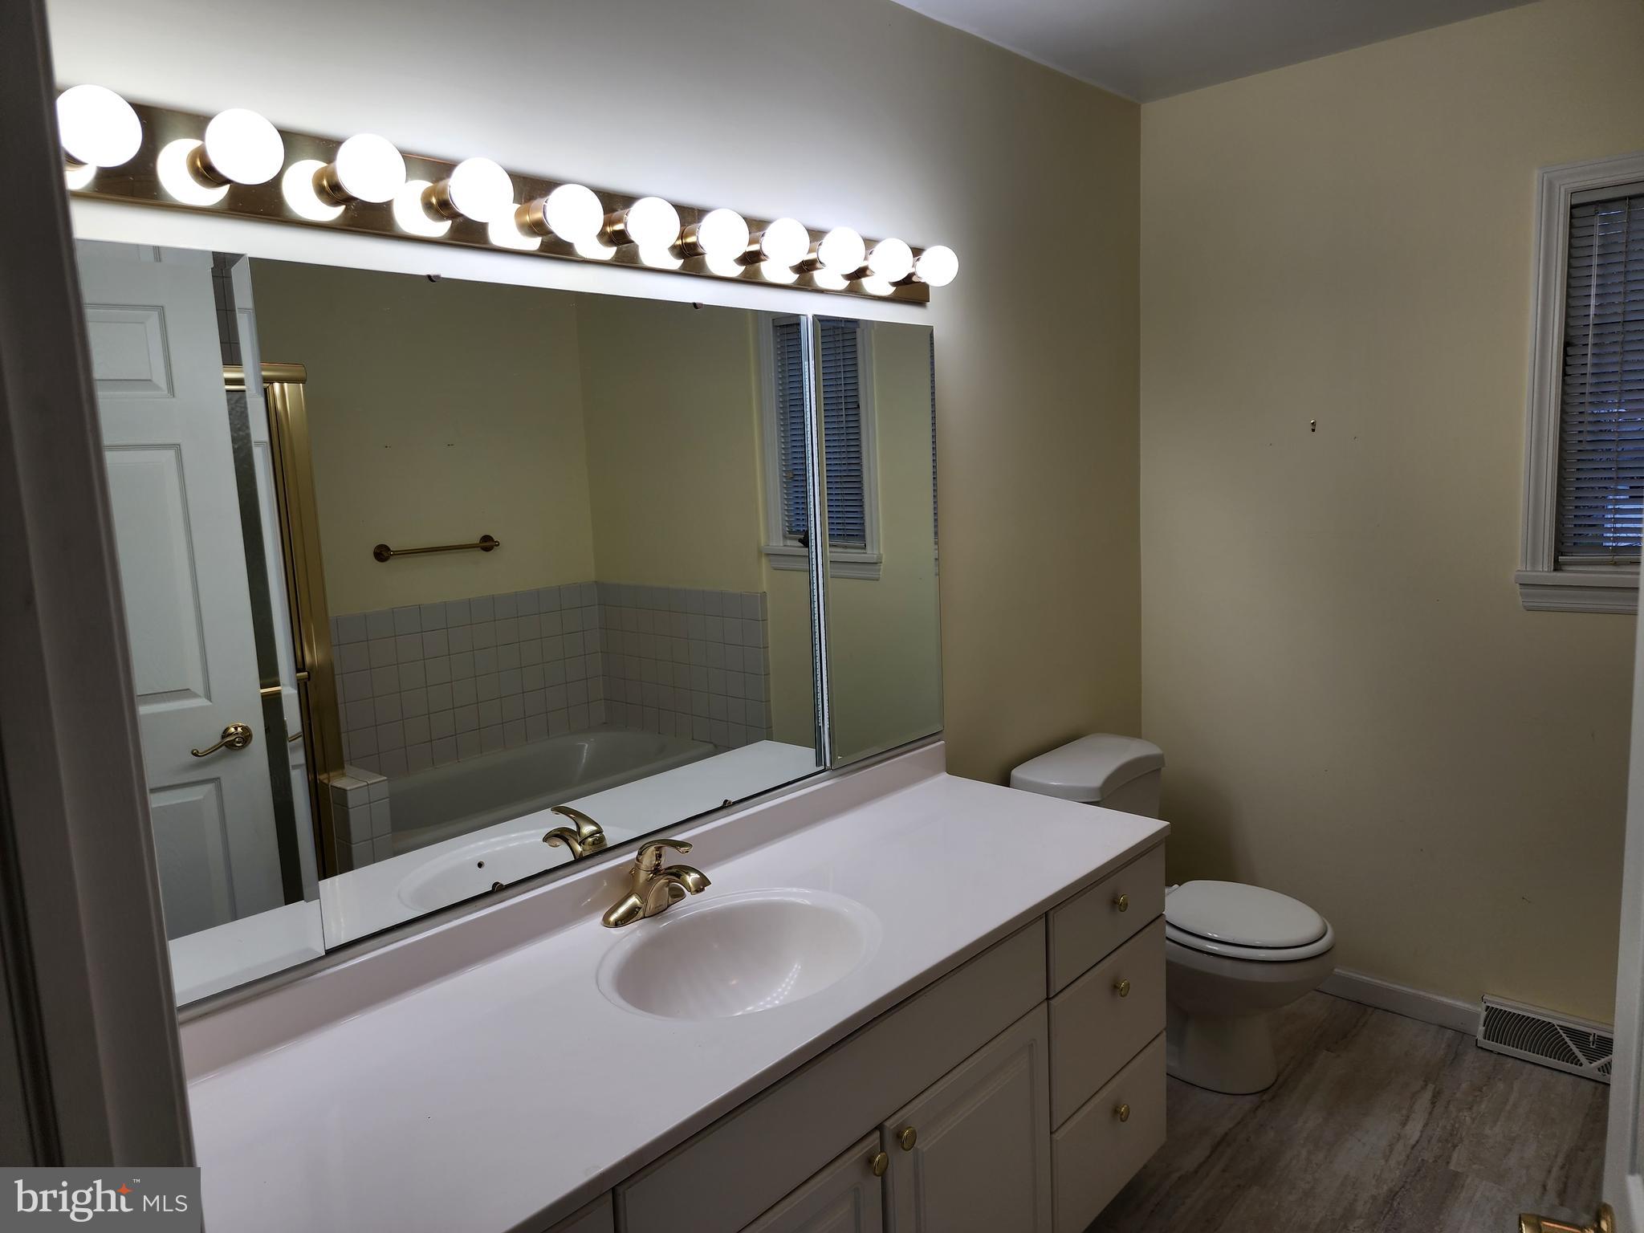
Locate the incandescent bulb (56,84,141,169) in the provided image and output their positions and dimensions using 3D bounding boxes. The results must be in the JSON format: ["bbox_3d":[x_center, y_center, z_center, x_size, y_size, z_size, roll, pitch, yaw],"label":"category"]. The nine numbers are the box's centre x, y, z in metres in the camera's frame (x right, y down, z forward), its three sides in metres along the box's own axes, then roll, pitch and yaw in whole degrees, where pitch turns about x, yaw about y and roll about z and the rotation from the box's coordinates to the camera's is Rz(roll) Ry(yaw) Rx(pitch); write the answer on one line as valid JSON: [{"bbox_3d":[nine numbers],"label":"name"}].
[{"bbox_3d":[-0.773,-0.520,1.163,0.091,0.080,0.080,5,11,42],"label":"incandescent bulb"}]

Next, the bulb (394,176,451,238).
[{"bbox_3d":[-0.551,-0.562,1.509,0.085,0.077,0.077,5,11,42],"label":"bulb"}]

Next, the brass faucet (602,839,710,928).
[{"bbox_3d":[-0.243,0.426,1.771,0.190,0.138,0.165,5,11,42],"label":"brass faucet"}]

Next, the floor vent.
[{"bbox_3d":[1.831,1.030,2.602,0.450,0.112,0.063,5,11,42],"label":"floor vent"}]

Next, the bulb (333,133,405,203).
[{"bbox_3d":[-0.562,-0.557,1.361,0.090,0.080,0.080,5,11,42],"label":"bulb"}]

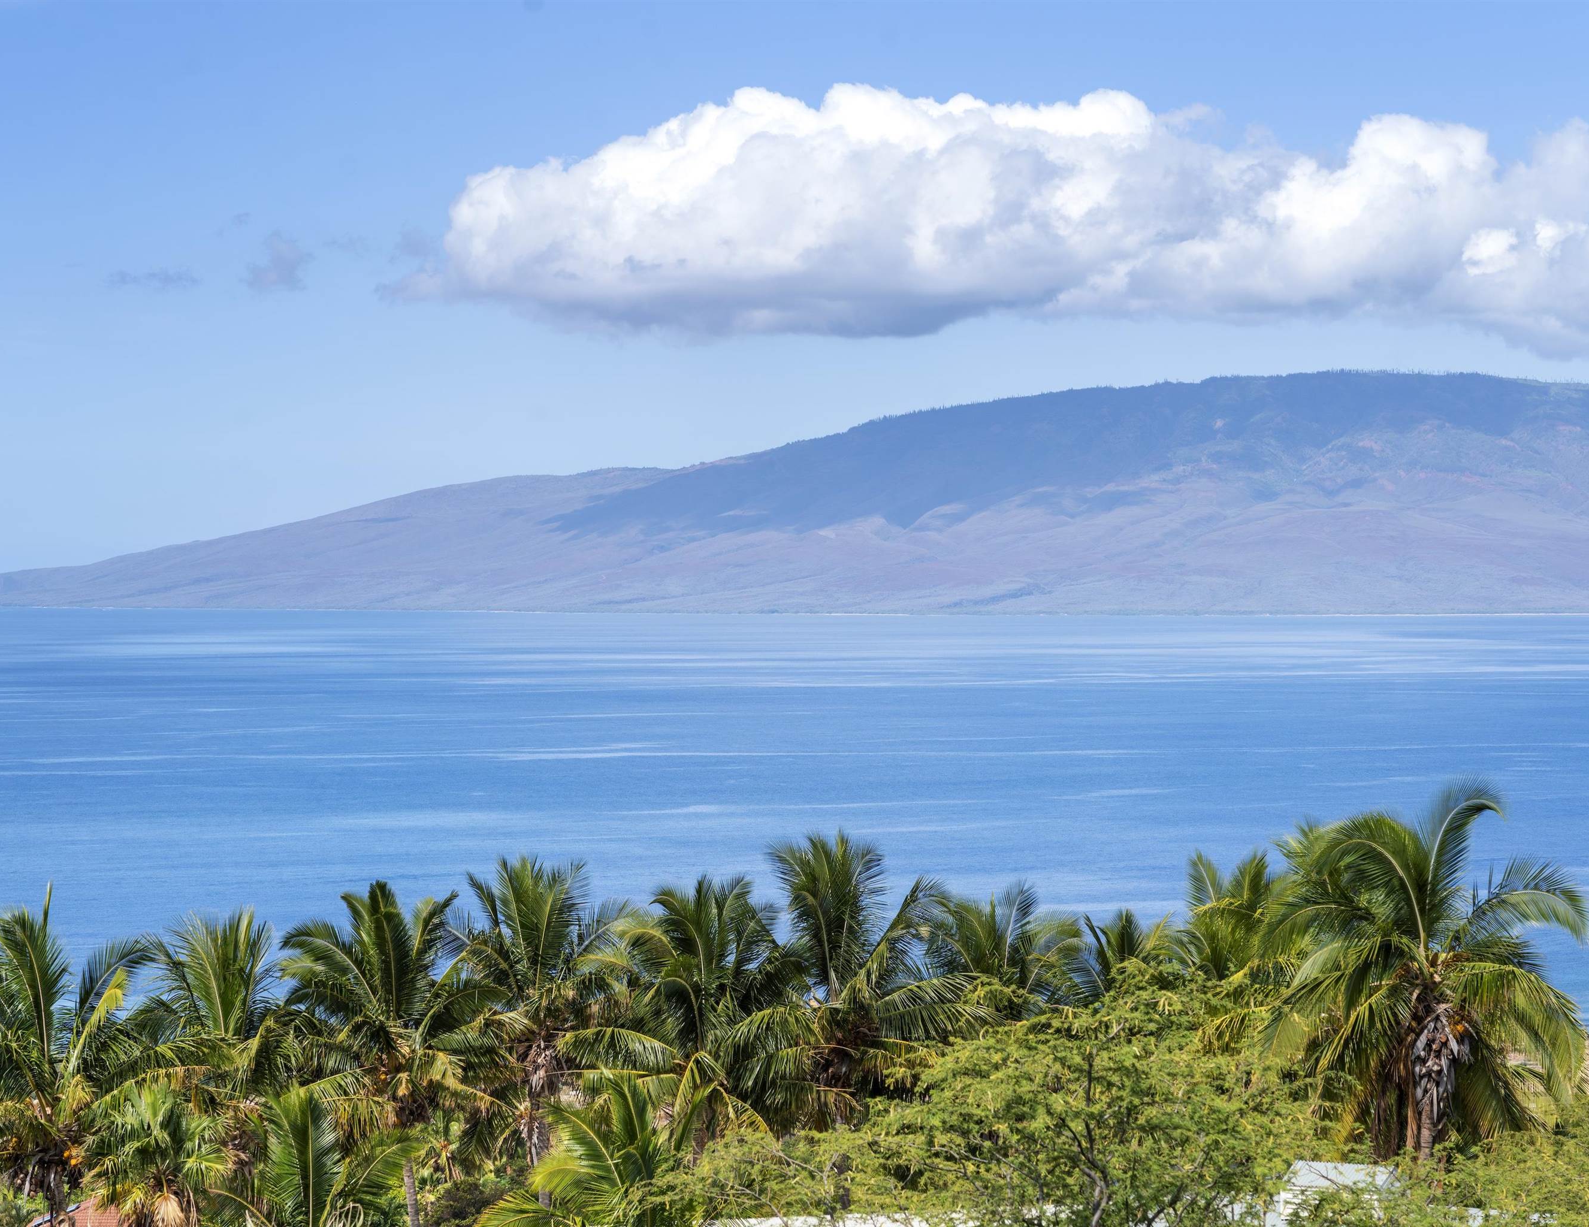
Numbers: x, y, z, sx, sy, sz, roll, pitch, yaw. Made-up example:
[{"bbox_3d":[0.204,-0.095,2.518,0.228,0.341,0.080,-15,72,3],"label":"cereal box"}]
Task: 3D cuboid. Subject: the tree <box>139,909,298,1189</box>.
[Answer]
[{"bbox_3d":[-15.720,12.820,148.051,5.600,9.300,5.600,0,1,0],"label":"tree"}]

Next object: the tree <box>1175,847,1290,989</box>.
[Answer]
[{"bbox_3d":[13.223,11.574,160.049,5.600,9.000,5.600,0,1,0],"label":"tree"}]

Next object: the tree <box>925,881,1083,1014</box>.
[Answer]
[{"bbox_3d":[6.431,12.724,165.049,5.700,9.000,5.700,0,1,0],"label":"tree"}]

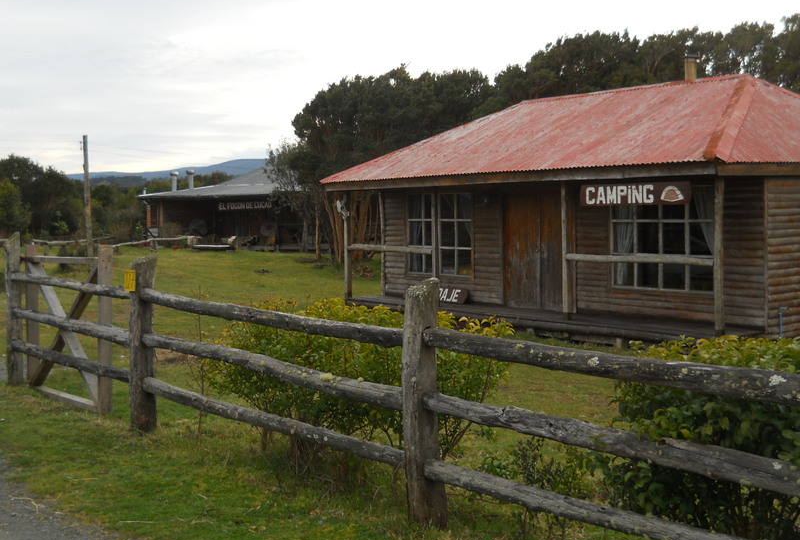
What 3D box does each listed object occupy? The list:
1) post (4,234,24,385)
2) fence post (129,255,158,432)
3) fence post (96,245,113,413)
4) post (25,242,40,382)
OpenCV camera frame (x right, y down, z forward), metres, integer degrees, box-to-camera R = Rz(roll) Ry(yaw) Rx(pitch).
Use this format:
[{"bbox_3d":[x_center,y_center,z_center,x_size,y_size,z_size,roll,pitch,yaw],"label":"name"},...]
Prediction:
[{"bbox_3d":[-3.445,0.353,9.100,0.130,1.330,0.130,-4,5,-44],"label":"post"},{"bbox_3d":[-1.841,0.528,7.300,0.140,1.270,0.140,-4,5,-44],"label":"fence post"},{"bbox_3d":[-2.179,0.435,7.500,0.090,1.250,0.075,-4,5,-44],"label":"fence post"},{"bbox_3d":[-3.307,0.391,9.150,0.090,1.240,0.075,-4,5,-44],"label":"post"}]

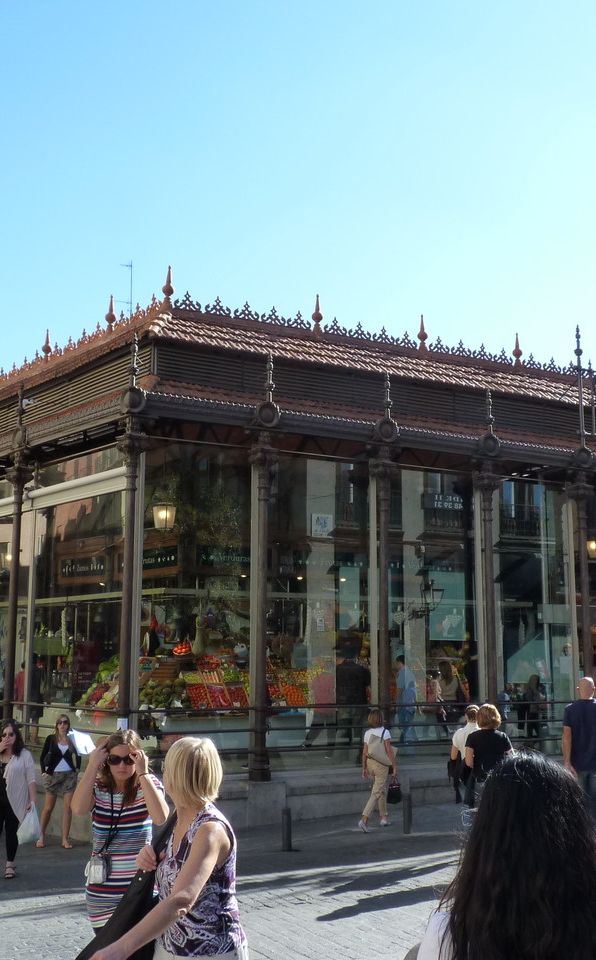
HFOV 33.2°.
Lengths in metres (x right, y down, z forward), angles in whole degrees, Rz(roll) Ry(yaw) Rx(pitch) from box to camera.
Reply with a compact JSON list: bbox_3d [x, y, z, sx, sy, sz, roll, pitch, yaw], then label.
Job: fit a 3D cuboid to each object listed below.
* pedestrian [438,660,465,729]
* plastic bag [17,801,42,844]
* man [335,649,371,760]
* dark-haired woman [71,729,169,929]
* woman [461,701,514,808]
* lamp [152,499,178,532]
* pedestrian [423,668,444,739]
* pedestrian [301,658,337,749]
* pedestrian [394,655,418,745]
[{"bbox_3d":[2.881,4.226,18.851,0.470,1.591,0.340,2,-10,-11],"label":"pedestrian"},{"bbox_3d":[-2.910,3.716,10.800,0.250,0.430,0.160,3,-10,-16],"label":"plastic bag"},{"bbox_3d":[0.869,3.584,15.918,0.550,1.833,0.360,3,-11,-17],"label":"man"},{"bbox_3d":[-0.879,2.086,4.914,0.500,1.660,0.380,-1,-9,6],"label":"dark-haired woman"},{"bbox_3d":[1.843,2.941,9.481,0.500,1.600,0.320,-1,-10,7],"label":"woman"},{"bbox_3d":[-1.984,0.513,14.840,0.350,0.480,0.350,-5,-12,29],"label":"lamp"},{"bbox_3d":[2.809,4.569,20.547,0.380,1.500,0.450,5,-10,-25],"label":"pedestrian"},{"bbox_3d":[0.413,4.275,19.166,0.520,1.670,0.480,-4,-11,26],"label":"pedestrian"},{"bbox_3d":[2.077,4.249,19.292,0.400,1.710,0.480,-5,-11,30],"label":"pedestrian"}]

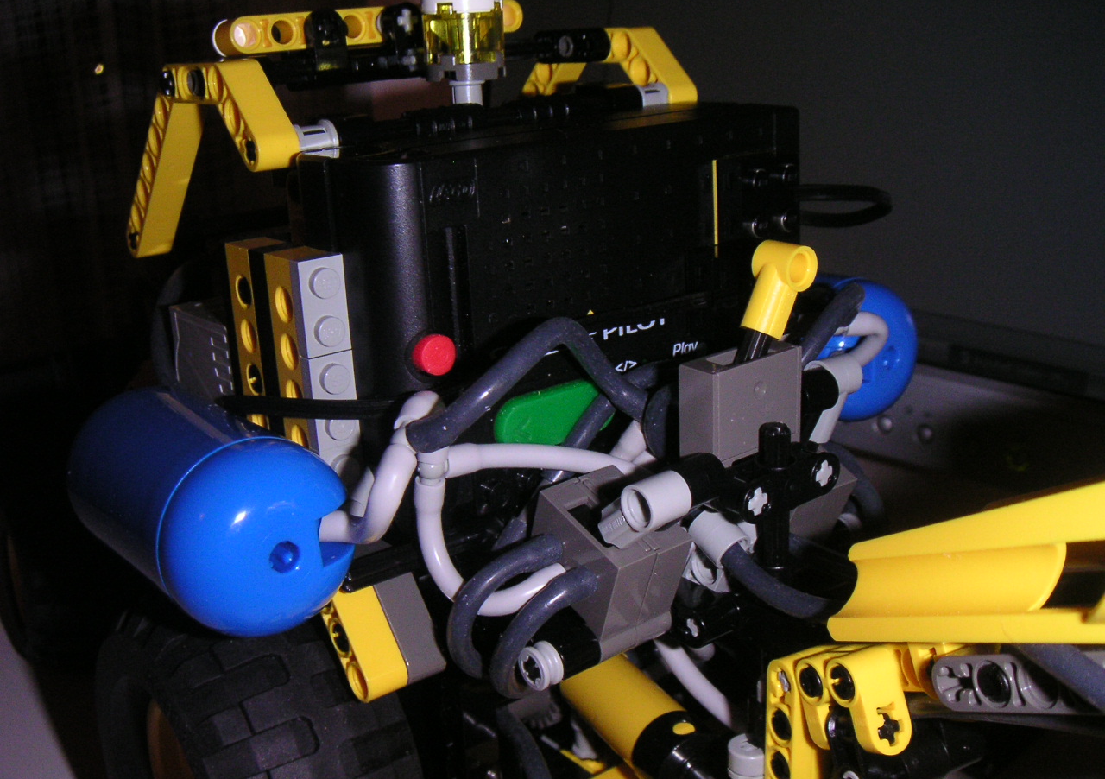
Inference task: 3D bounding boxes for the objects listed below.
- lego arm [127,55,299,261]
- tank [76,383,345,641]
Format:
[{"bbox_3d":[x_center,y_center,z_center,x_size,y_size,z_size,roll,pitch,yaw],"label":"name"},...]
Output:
[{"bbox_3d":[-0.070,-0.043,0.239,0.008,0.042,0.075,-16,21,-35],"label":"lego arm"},{"bbox_3d":[-0.060,0.019,0.207,0.031,0.031,0.063,-16,21,-35],"label":"tank"}]

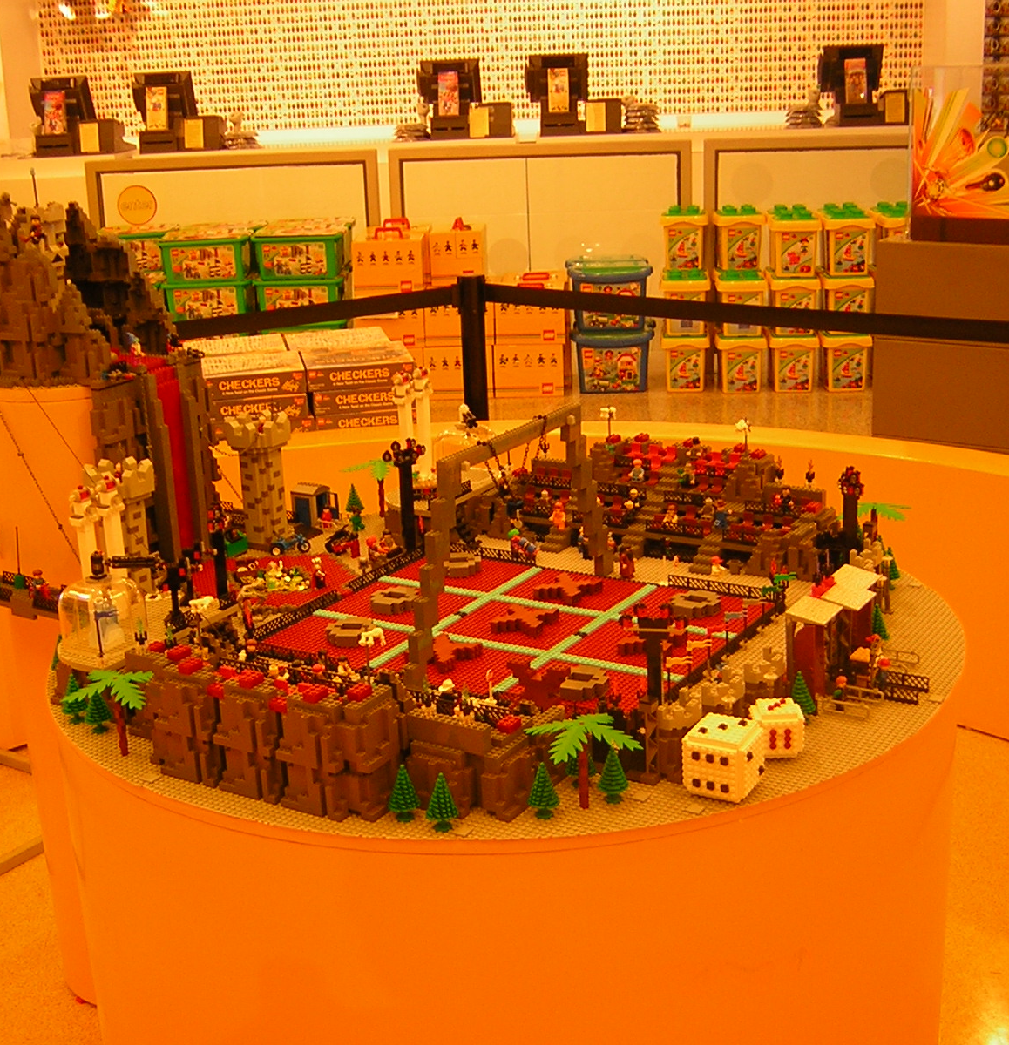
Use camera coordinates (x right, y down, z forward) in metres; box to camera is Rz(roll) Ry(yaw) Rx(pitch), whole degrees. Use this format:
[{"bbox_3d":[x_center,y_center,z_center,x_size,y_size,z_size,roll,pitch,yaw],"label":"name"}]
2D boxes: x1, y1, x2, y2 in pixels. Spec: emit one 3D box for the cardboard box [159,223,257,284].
[{"bbox_3d":[-1.329,-1.197,7.281,0.406,0.195,0.280,-4,17,-4],"label":"cardboard box"}]

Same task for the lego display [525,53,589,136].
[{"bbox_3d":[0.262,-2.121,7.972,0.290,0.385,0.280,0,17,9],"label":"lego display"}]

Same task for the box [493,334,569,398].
[{"bbox_3d":[0.126,-0.725,7.474,0.314,0.245,0.240,-1,17,6],"label":"box"}]

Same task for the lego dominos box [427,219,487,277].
[{"bbox_3d":[-0.214,-1.267,7.611,0.240,0.248,0.314,-2,17,3],"label":"lego dominos box"}]

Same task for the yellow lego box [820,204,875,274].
[{"bbox_3d":[1.497,-1.221,7.007,0.210,0.265,0.210,-1,17,6],"label":"yellow lego box"}]

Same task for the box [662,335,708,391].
[{"bbox_3d":[0.836,-0.752,7.421,0.215,0.260,0.205,0,17,7],"label":"box"}]

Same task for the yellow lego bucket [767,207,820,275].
[{"bbox_3d":[1.298,-1.248,7.218,0.208,0.272,0.208,-2,17,2],"label":"yellow lego bucket"}]

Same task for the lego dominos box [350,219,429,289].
[{"bbox_3d":[-0.528,-1.213,7.403,0.320,0.285,0.300,-1,17,4],"label":"lego dominos box"}]

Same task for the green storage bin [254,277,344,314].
[{"bbox_3d":[-0.923,-1.030,7.341,0.406,0.195,0.280,-3,17,-2],"label":"green storage bin"}]

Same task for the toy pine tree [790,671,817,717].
[{"bbox_3d":[0.352,0.205,1.897,0.032,0.064,0.032,-2,17,1],"label":"toy pine tree"}]

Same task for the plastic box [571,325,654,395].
[{"bbox_3d":[0.497,-0.742,7.300,0.360,0.275,0.260,-1,17,6],"label":"plastic box"}]

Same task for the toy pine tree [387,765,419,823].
[{"bbox_3d":[-0.105,0.283,1.684,0.032,0.064,0.032,-2,17,1],"label":"toy pine tree"}]

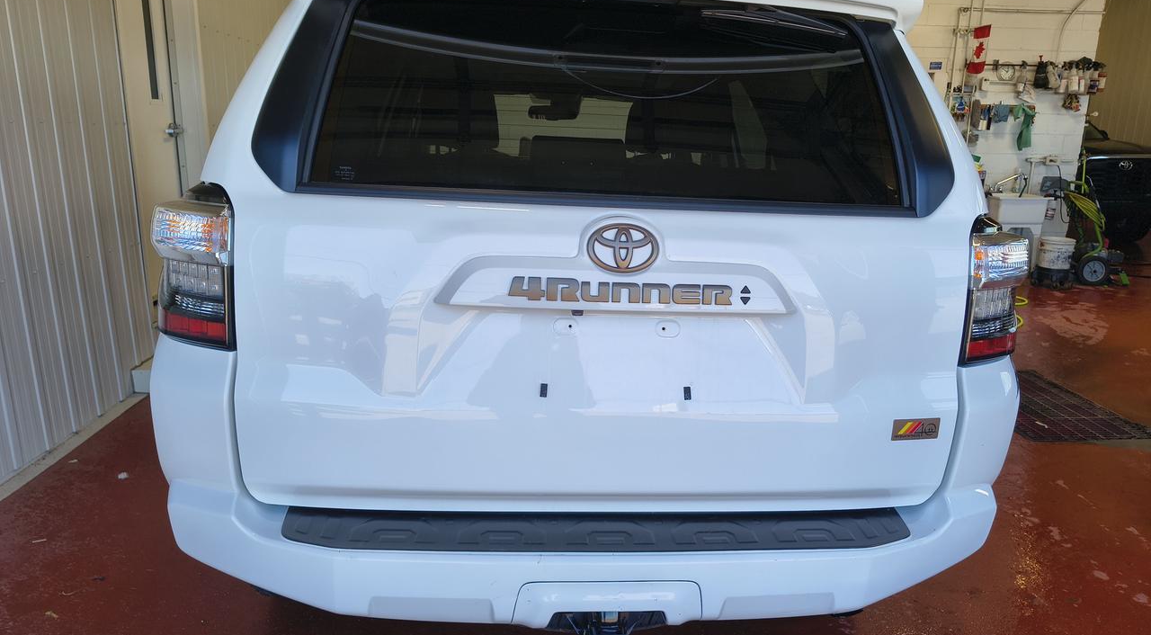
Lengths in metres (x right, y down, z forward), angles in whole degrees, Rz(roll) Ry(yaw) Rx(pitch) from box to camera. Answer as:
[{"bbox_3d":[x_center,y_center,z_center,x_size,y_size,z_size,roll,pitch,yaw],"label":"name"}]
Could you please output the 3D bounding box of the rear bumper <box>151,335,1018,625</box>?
[{"bbox_3d":[0.062,0.289,1.766,1.880,0.470,0.570,1,14,-6],"label":"rear bumper"}]

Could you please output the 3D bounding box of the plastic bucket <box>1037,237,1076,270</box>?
[{"bbox_3d":[4.690,-0.595,7.790,0.300,0.330,0.300,1,14,0],"label":"plastic bucket"}]

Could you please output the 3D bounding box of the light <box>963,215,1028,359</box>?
[{"bbox_3d":[0.908,-0.074,1.791,0.190,0.335,0.260,1,14,-6],"label":"light"}]

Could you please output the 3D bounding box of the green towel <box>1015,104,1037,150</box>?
[{"bbox_3d":[4.512,-1.912,8.040,0.240,0.462,0.080,0,14,-3],"label":"green towel"}]

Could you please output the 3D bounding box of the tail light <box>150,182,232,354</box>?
[{"bbox_3d":[-0.754,-0.112,1.624,0.190,0.335,0.260,1,14,-6],"label":"tail light"}]

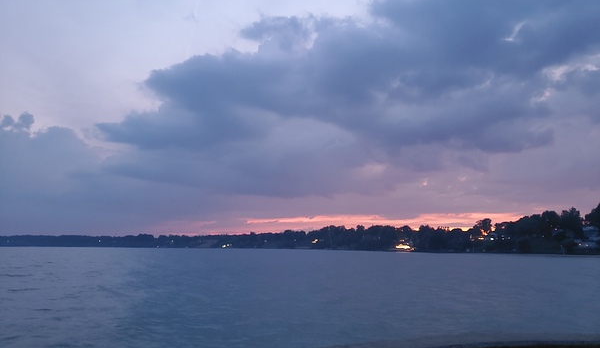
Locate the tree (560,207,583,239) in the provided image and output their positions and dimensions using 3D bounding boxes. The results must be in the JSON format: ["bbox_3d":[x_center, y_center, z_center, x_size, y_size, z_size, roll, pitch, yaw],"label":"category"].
[{"bbox_3d":[114.460,20.870,190.000,8.160,13.630,8.160,-5,-11,31],"label":"tree"}]

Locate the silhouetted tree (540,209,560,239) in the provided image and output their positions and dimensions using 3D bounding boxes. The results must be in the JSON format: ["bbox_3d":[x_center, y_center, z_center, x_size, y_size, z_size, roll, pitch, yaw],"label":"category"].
[{"bbox_3d":[106.710,21.510,192.000,7.500,12.910,7.500,-5,-10,29],"label":"silhouetted tree"}]

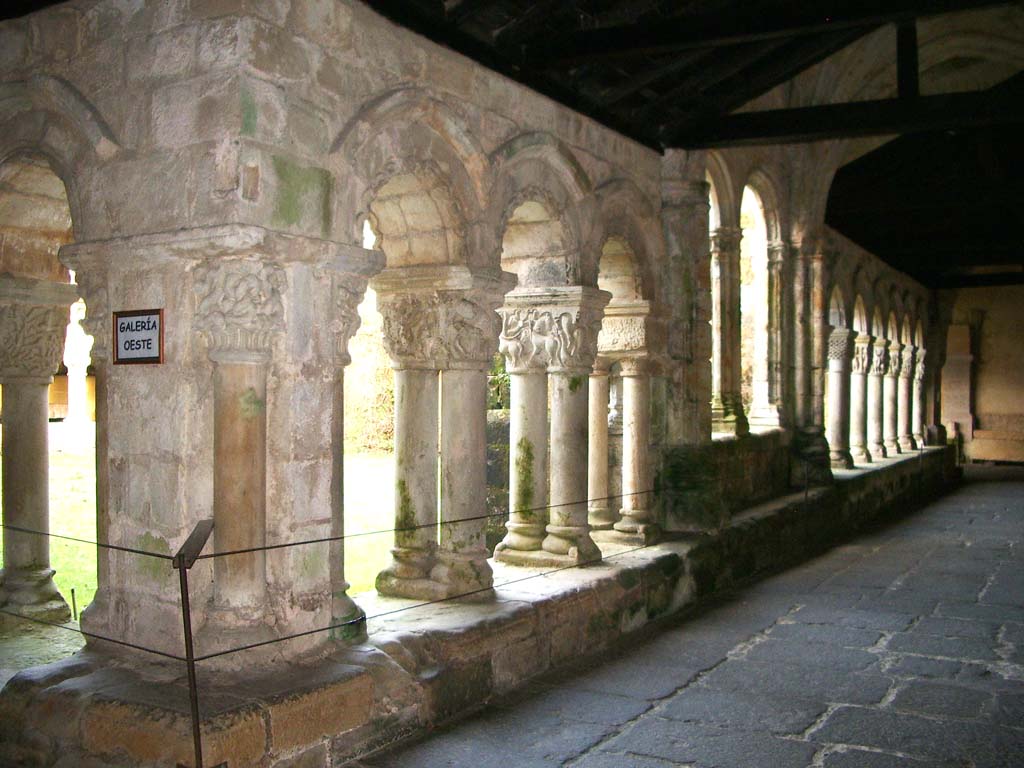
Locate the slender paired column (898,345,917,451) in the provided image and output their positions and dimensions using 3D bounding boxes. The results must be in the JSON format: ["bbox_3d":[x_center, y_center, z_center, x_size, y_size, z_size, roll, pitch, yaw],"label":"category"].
[{"bbox_3d":[7.512,0.223,19.780,0.326,2.020,0.316,-1,-1,30],"label":"slender paired column"}]

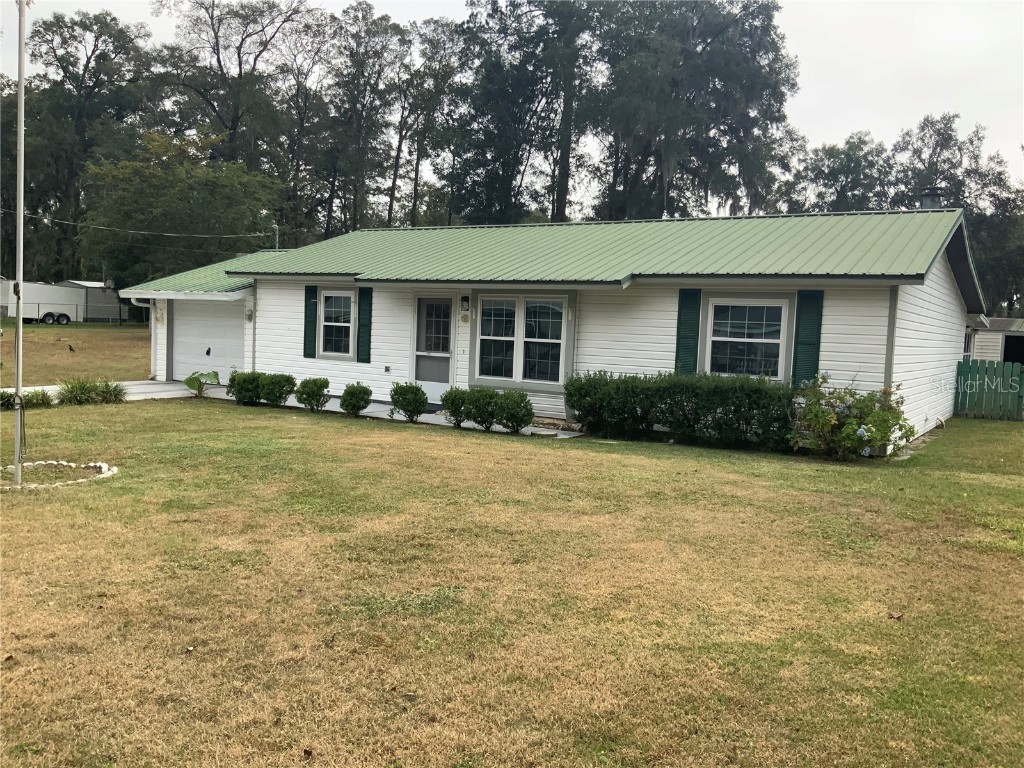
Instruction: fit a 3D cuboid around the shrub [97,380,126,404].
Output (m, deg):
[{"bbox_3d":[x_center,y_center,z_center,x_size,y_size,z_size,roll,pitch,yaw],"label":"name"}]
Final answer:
[{"bbox_3d":[-7.172,0.152,15.353,0.552,0.429,0.564,5,4,32],"label":"shrub"}]

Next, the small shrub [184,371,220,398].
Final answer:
[{"bbox_3d":[-6.142,0.010,17.010,0.683,0.516,0.580,5,4,32],"label":"small shrub"}]

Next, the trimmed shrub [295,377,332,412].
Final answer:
[{"bbox_3d":[-3.543,0.192,15.351,0.614,0.635,0.614,2,4,0],"label":"trimmed shrub"}]

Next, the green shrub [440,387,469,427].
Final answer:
[{"bbox_3d":[-0.847,0.370,13.918,0.600,0.640,0.600,2,4,0],"label":"green shrub"}]

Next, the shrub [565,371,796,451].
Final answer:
[{"bbox_3d":[2.427,0.366,12.653,3.400,1.020,0.900,5,4,33],"label":"shrub"}]

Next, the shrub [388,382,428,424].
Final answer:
[{"bbox_3d":[-1.702,0.310,14.176,0.632,0.669,0.632,2,4,0],"label":"shrub"}]

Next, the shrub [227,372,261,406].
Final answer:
[{"bbox_3d":[-5.072,0.086,16.328,0.671,0.647,0.671,5,4,32],"label":"shrub"}]

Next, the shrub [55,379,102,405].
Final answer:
[{"bbox_3d":[-7.717,0.130,15.301,0.780,0.450,0.780,5,4,33],"label":"shrub"}]

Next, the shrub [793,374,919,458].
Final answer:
[{"bbox_3d":[4.556,0.459,11.492,1.480,1.100,1.050,5,4,33],"label":"shrub"}]

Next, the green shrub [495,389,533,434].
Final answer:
[{"bbox_3d":[0.055,0.435,13.327,0.620,0.660,0.620,2,4,0],"label":"green shrub"}]

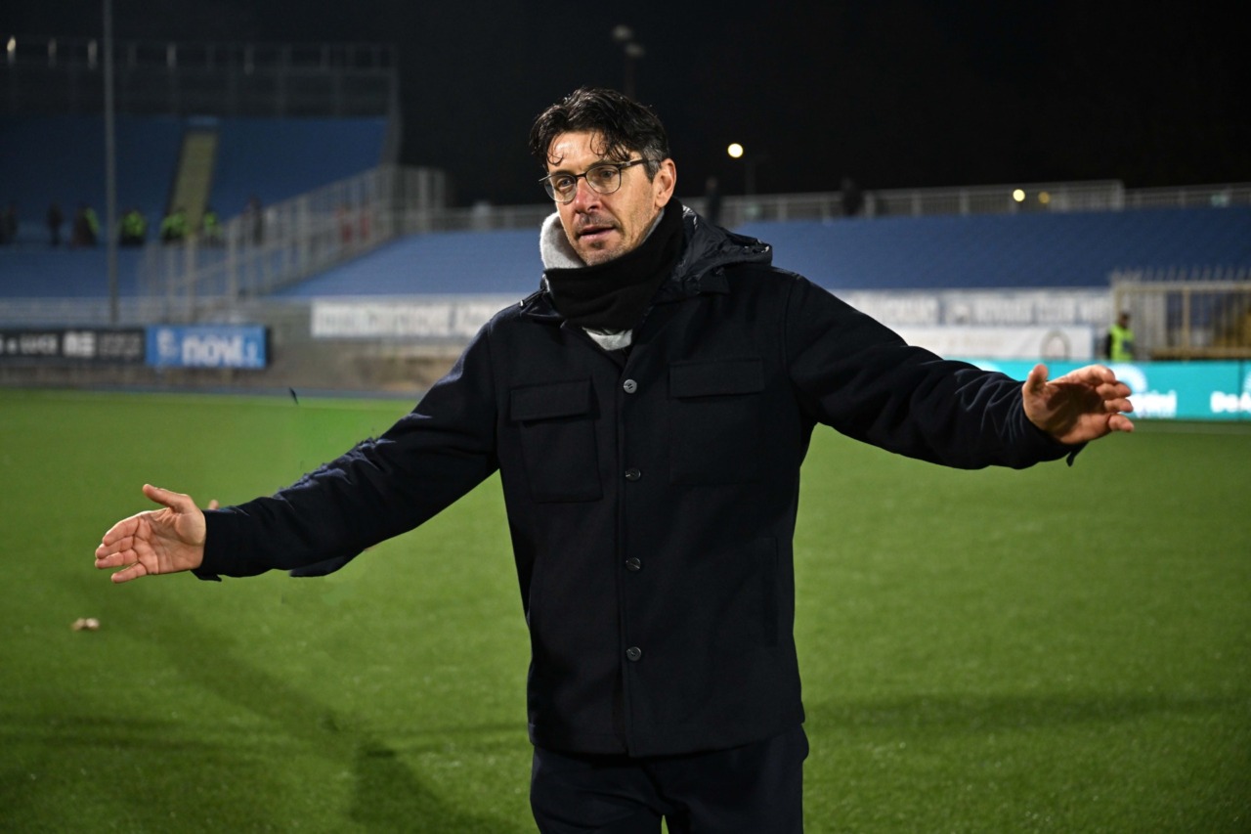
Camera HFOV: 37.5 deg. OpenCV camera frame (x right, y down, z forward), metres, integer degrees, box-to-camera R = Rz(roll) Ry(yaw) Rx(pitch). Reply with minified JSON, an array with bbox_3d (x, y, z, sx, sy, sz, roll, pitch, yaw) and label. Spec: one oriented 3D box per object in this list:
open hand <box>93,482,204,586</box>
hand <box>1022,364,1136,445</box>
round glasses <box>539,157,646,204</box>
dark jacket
[{"bbox_3d":[-0.620,0.153,2.420,0.165,0.120,0.075,-10,0,-29],"label":"open hand"},{"bbox_3d":[0.574,-0.015,2.340,0.155,0.105,0.085,-7,-5,36],"label":"hand"},{"bbox_3d":[-0.024,-0.333,2.558,0.138,0.045,0.138,-4,9,31],"label":"round glasses"},{"bbox_3d":[0.032,0.077,2.536,1.130,0.760,0.460,1,3,13],"label":"dark jacket"}]

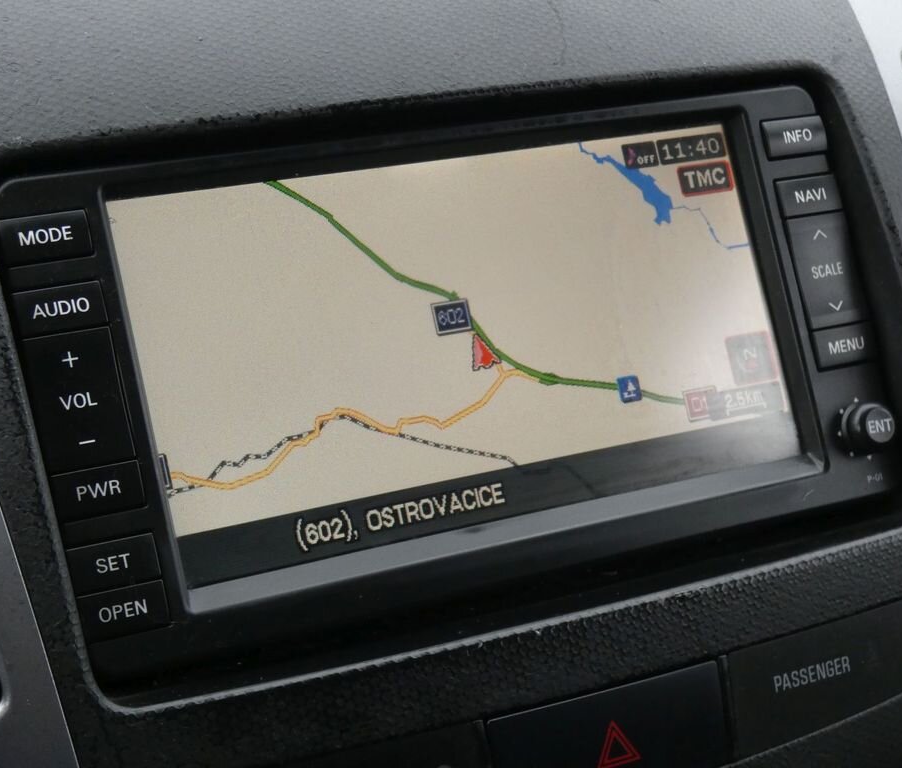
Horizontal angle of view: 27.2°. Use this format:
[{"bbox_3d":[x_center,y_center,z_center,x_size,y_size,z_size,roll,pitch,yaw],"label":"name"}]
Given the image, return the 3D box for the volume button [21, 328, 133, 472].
[{"bbox_3d":[-0.074,0.003,0.371,0.018,0.027,0.004,-10,-5,-25],"label":"volume button"}]

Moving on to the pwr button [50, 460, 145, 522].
[{"bbox_3d":[-0.070,0.022,0.369,0.018,0.009,0.004,-10,-5,-25],"label":"pwr button"}]

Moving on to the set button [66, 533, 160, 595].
[{"bbox_3d":[-0.067,0.036,0.368,0.018,0.008,0.004,-10,-5,-25],"label":"set button"}]

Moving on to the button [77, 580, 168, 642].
[{"bbox_3d":[-0.065,0.045,0.367,0.018,0.009,0.004,-10,-5,-25],"label":"button"}]

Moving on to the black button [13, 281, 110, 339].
[{"bbox_3d":[-0.078,-0.015,0.373,0.018,0.009,0.004,-10,-5,-25],"label":"black button"}]

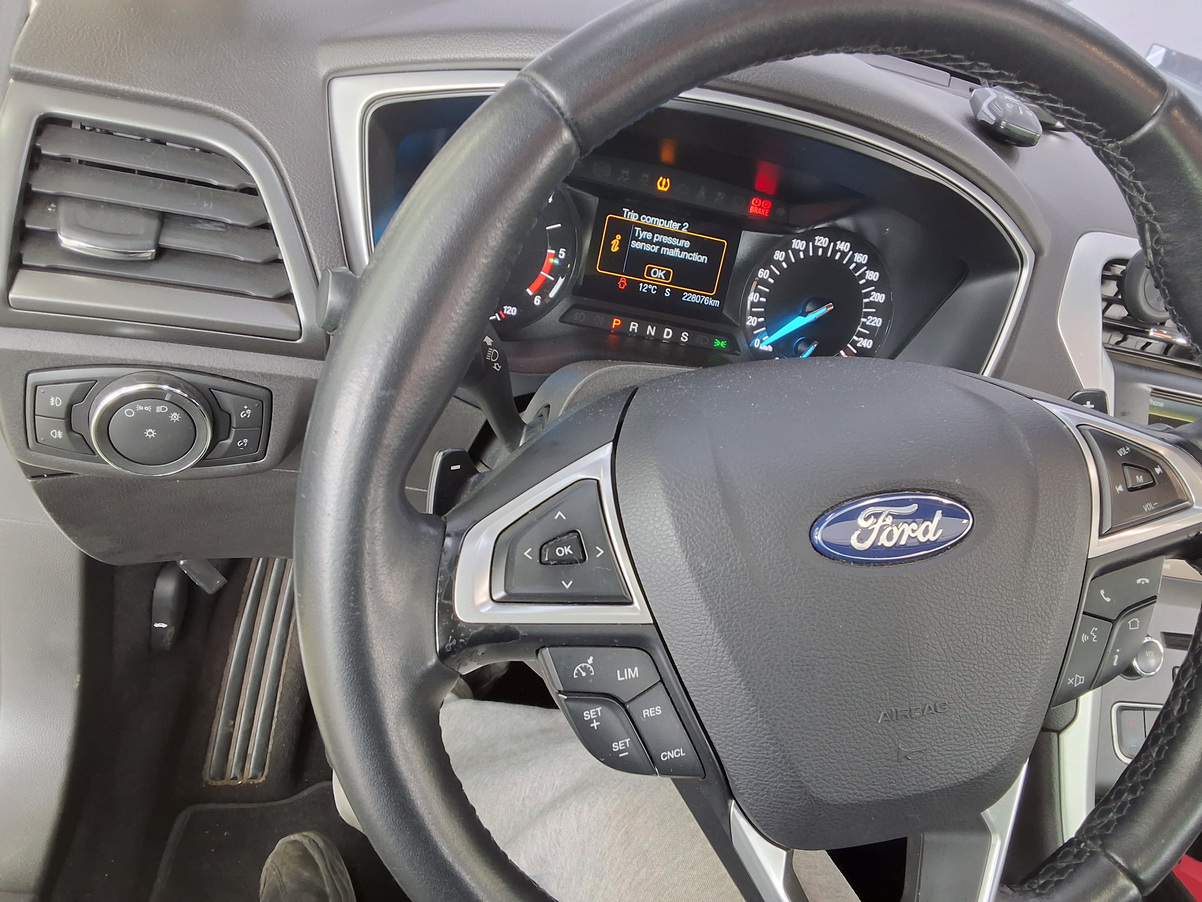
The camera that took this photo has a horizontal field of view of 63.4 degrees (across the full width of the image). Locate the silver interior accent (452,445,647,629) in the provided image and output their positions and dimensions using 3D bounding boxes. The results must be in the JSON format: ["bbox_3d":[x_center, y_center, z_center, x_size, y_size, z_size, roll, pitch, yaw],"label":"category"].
[{"bbox_3d":[-0.016,0.028,0.297,0.063,0.060,0.022,-5,8,-16],"label":"silver interior accent"}]

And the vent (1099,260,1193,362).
[{"bbox_3d":[0.339,-0.085,0.595,0.102,0.055,0.035,7,13,-18],"label":"vent"}]

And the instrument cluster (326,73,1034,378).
[{"bbox_3d":[0.056,-0.106,0.494,0.388,0.150,0.055,7,8,-18],"label":"instrument cluster"}]

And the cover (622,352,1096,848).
[{"bbox_3d":[0.091,0.052,0.343,0.180,0.172,0.050,-5,8,-16],"label":"cover"}]

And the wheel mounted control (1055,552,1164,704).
[{"bbox_3d":[0.185,0.066,0.363,0.053,0.053,0.022,-5,8,-16],"label":"wheel mounted control"}]

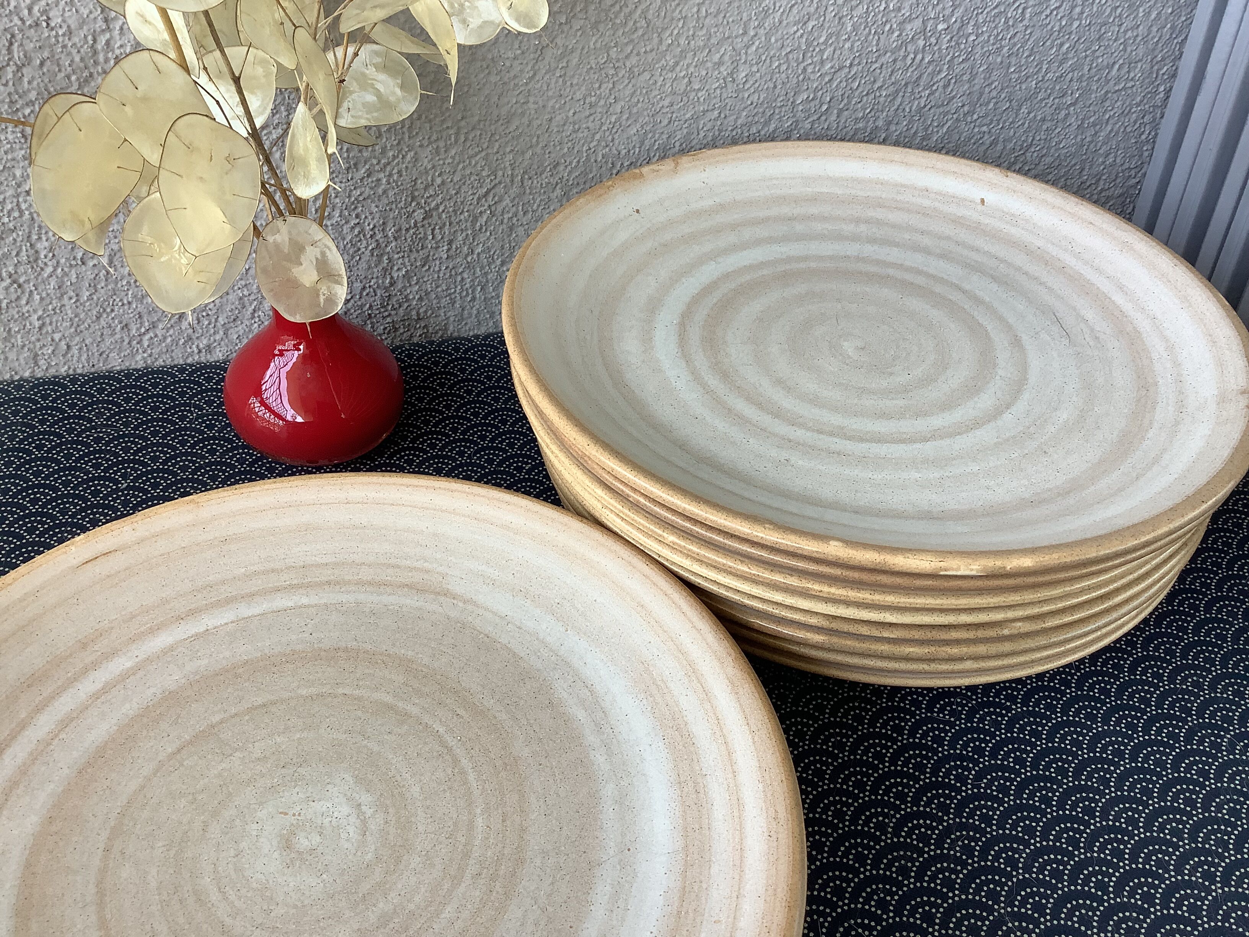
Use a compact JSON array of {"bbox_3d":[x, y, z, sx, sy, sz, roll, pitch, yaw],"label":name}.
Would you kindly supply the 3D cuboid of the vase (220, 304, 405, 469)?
[{"bbox_3d":[-0.123,-0.045,0.431,0.070,0.078,0.070,4,43,0],"label":"vase"}]

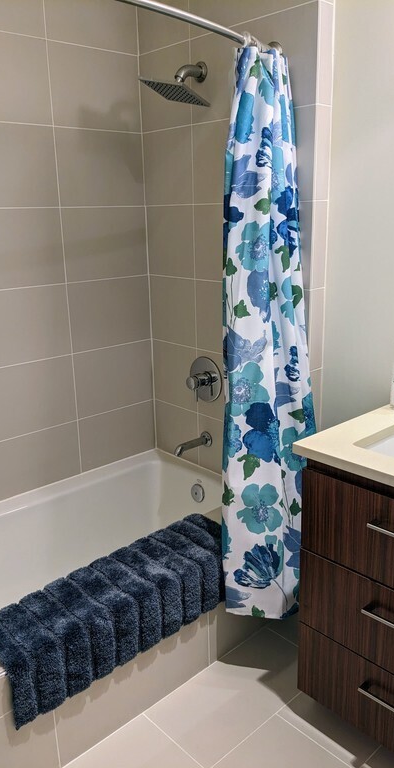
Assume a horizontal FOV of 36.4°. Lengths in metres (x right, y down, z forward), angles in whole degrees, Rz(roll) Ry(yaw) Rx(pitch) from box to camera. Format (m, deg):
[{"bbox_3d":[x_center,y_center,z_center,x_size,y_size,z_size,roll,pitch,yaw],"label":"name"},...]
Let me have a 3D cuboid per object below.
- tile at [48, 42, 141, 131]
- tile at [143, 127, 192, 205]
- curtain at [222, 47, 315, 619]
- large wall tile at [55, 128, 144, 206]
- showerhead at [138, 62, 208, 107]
[{"bbox_3d":[-0.404,-1.195,2.437,0.434,0.302,0.012,-15,21,-40],"label":"tile"},{"bbox_3d":[-0.120,-0.916,2.546,0.012,0.302,0.320,-15,21,-40],"label":"tile"},{"bbox_3d":[0.230,-0.131,1.992,0.340,1.840,0.270,-15,21,-40],"label":"curtain"},{"bbox_3d":[-0.400,-0.907,2.535,0.438,0.305,0.010,-15,21,-40],"label":"large wall tile"},{"bbox_3d":[-0.072,-1.127,2.236,0.250,0.166,0.240,-15,21,-40],"label":"showerhead"}]

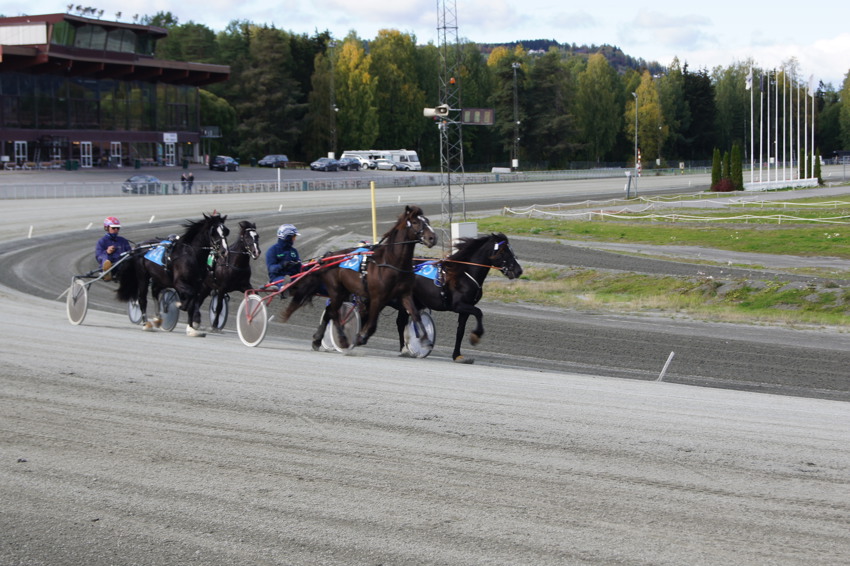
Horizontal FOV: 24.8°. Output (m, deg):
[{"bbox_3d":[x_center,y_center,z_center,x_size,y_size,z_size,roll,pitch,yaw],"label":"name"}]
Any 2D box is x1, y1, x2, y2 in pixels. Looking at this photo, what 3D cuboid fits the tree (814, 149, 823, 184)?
[{"bbox_3d":[41.300,-12.194,203.000,0.880,3.829,0.880,0,4,0],"label":"tree"}]

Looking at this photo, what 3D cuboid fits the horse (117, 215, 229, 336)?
[{"bbox_3d":[-3.935,-0.162,30.000,0.680,1.900,2.400,-3,4,-36],"label":"horse"}]

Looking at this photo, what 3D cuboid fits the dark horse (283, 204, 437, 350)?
[{"bbox_3d":[-0.856,-0.064,24.900,0.680,1.970,2.600,-3,5,-38],"label":"dark horse"}]

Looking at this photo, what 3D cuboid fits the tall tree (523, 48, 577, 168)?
[{"bbox_3d":[16.344,-22.882,255.000,7.100,15.812,7.100,0,4,0],"label":"tall tree"}]

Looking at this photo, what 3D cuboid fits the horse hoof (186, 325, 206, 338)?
[{"bbox_3d":[-3.455,0.732,29.200,0.160,0.190,0.230,-3,5,-36],"label":"horse hoof"}]

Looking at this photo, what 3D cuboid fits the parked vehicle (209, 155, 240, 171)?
[{"bbox_3d":[-19.653,-11.726,190.000,1.770,1.530,4.300,1,4,16],"label":"parked vehicle"}]

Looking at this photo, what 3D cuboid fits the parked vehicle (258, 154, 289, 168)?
[{"bbox_3d":[-17.023,-13.671,218.000,1.750,1.450,4.400,2,4,27],"label":"parked vehicle"}]

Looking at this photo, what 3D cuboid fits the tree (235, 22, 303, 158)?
[{"bbox_3d":[-18.788,-22.612,232.000,8.400,16.423,8.400,0,4,0],"label":"tree"}]

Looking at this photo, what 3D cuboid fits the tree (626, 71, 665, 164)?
[{"bbox_3d":[34.750,-25.925,305.000,6.000,15.200,6.000,0,4,0],"label":"tree"}]

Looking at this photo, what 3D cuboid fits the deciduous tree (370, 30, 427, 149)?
[{"bbox_3d":[-3.723,-24.910,262.000,7.600,18.600,7.600,0,4,0],"label":"deciduous tree"}]

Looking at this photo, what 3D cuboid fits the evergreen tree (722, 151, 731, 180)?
[{"bbox_3d":[27.729,-10.348,178.000,0.780,3.495,0.780,0,4,0],"label":"evergreen tree"}]

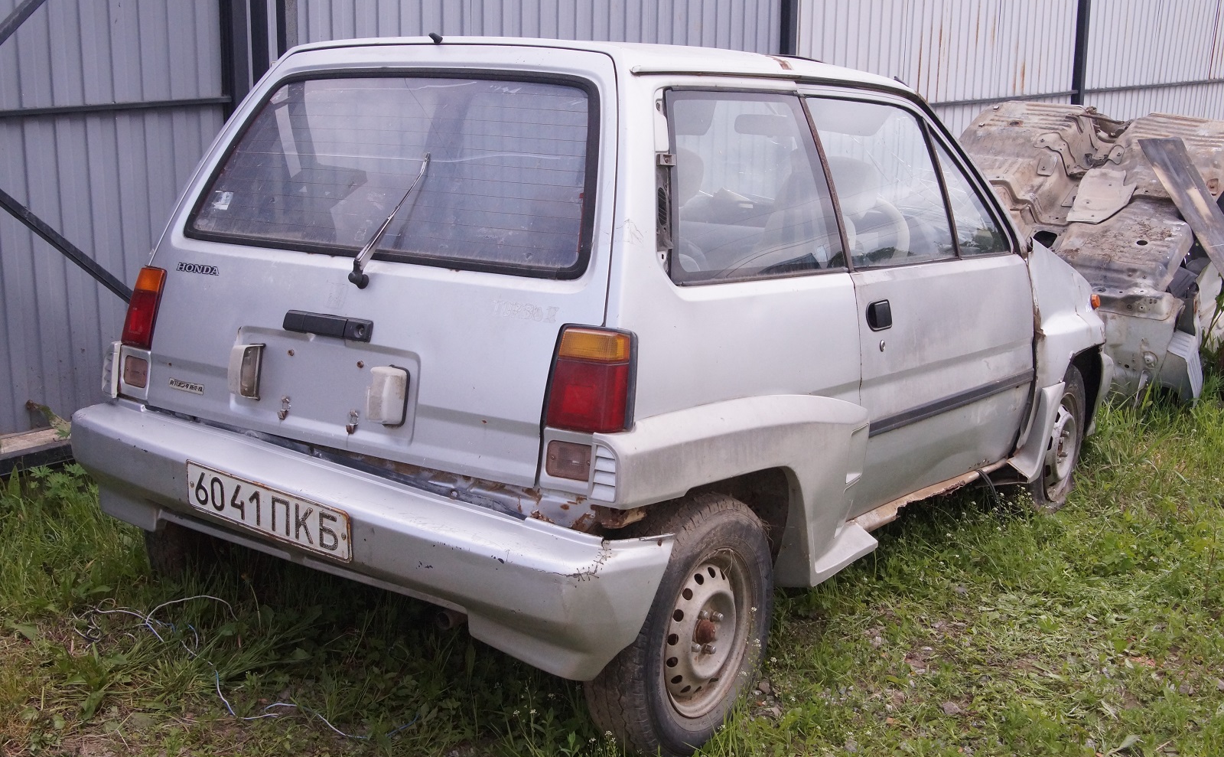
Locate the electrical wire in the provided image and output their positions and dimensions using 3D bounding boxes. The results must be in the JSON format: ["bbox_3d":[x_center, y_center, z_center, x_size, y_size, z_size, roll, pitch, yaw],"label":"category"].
[{"bbox_3d":[-0.952,0.680,3.449,0.380,0.080,1.190,-10,16,-43],"label":"electrical wire"}]

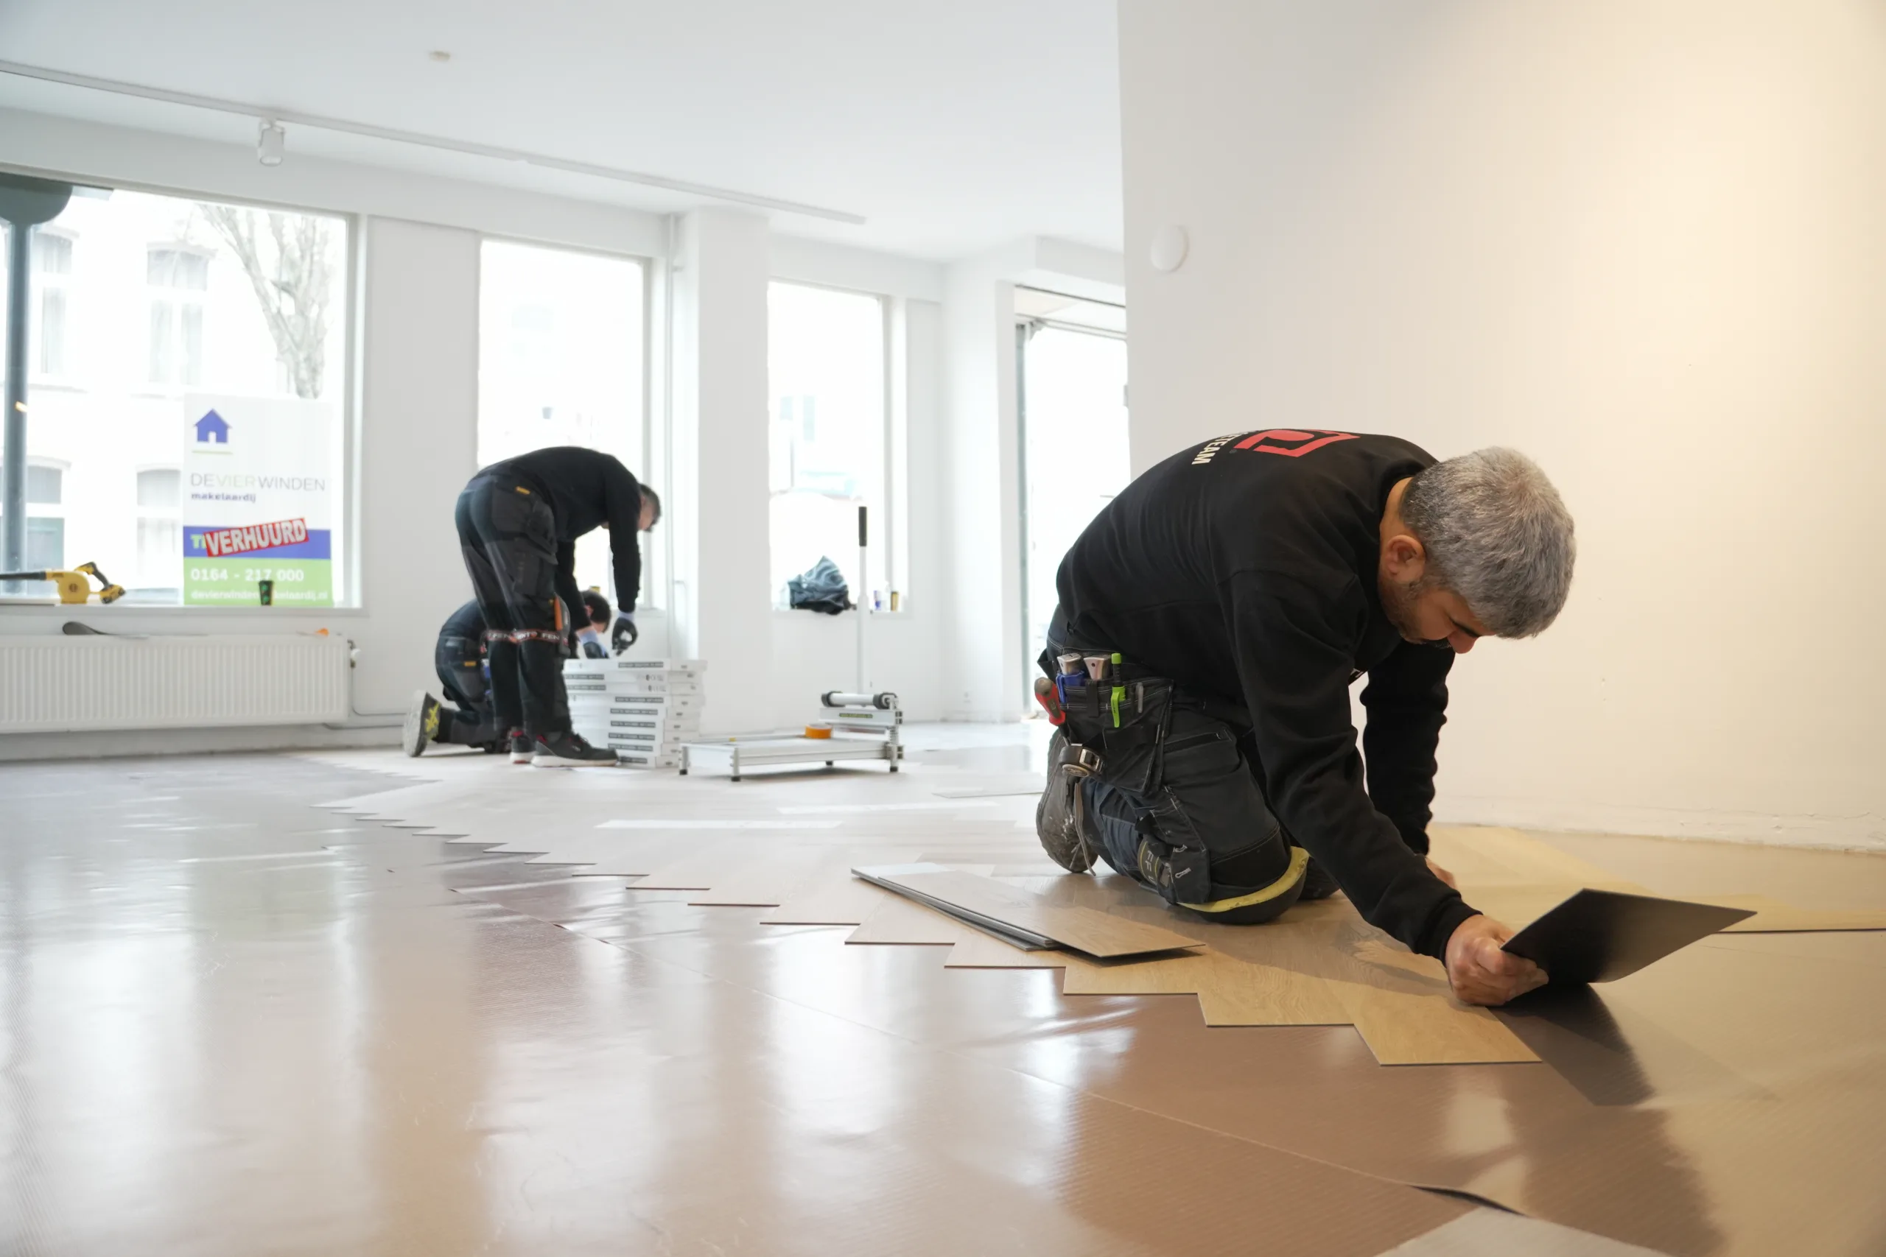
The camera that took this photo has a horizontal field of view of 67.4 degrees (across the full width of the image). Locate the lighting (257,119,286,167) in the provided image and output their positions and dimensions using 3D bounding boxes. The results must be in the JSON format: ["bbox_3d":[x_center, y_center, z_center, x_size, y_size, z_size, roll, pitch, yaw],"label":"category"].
[{"bbox_3d":[-2.732,-1.972,5.750,0.105,0.180,0.105,0,-1,-31],"label":"lighting"}]

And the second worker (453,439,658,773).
[{"bbox_3d":[-1.406,-0.083,5.150,0.700,1.130,0.500,0,-1,-26],"label":"second worker"}]

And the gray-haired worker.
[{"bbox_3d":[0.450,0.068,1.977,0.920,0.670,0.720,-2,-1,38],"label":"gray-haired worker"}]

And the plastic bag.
[{"bbox_3d":[-0.652,-0.222,7.500,0.350,0.310,0.250,0,-1,-31],"label":"plastic bag"}]

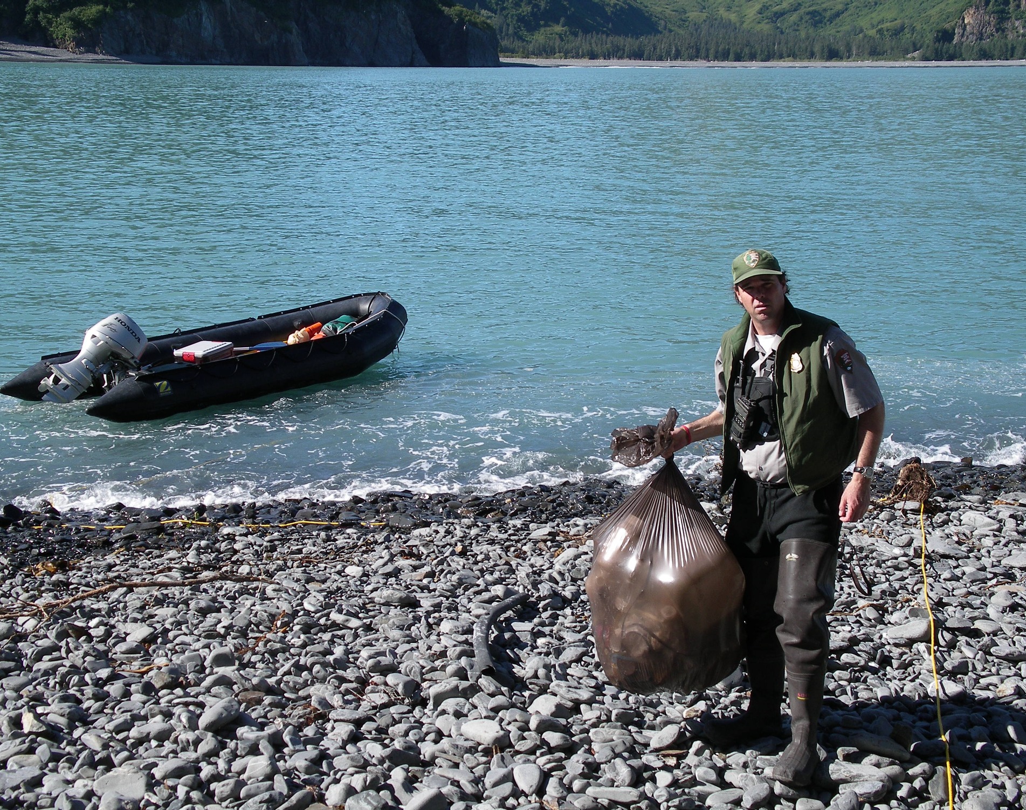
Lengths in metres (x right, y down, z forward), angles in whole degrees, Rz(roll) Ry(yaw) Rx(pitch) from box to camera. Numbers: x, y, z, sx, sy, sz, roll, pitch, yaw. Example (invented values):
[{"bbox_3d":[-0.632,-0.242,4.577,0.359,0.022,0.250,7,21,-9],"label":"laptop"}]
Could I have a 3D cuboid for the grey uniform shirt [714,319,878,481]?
[{"bbox_3d":[0.975,0.004,5.543,0.580,0.600,0.330,6,13,25],"label":"grey uniform shirt"}]

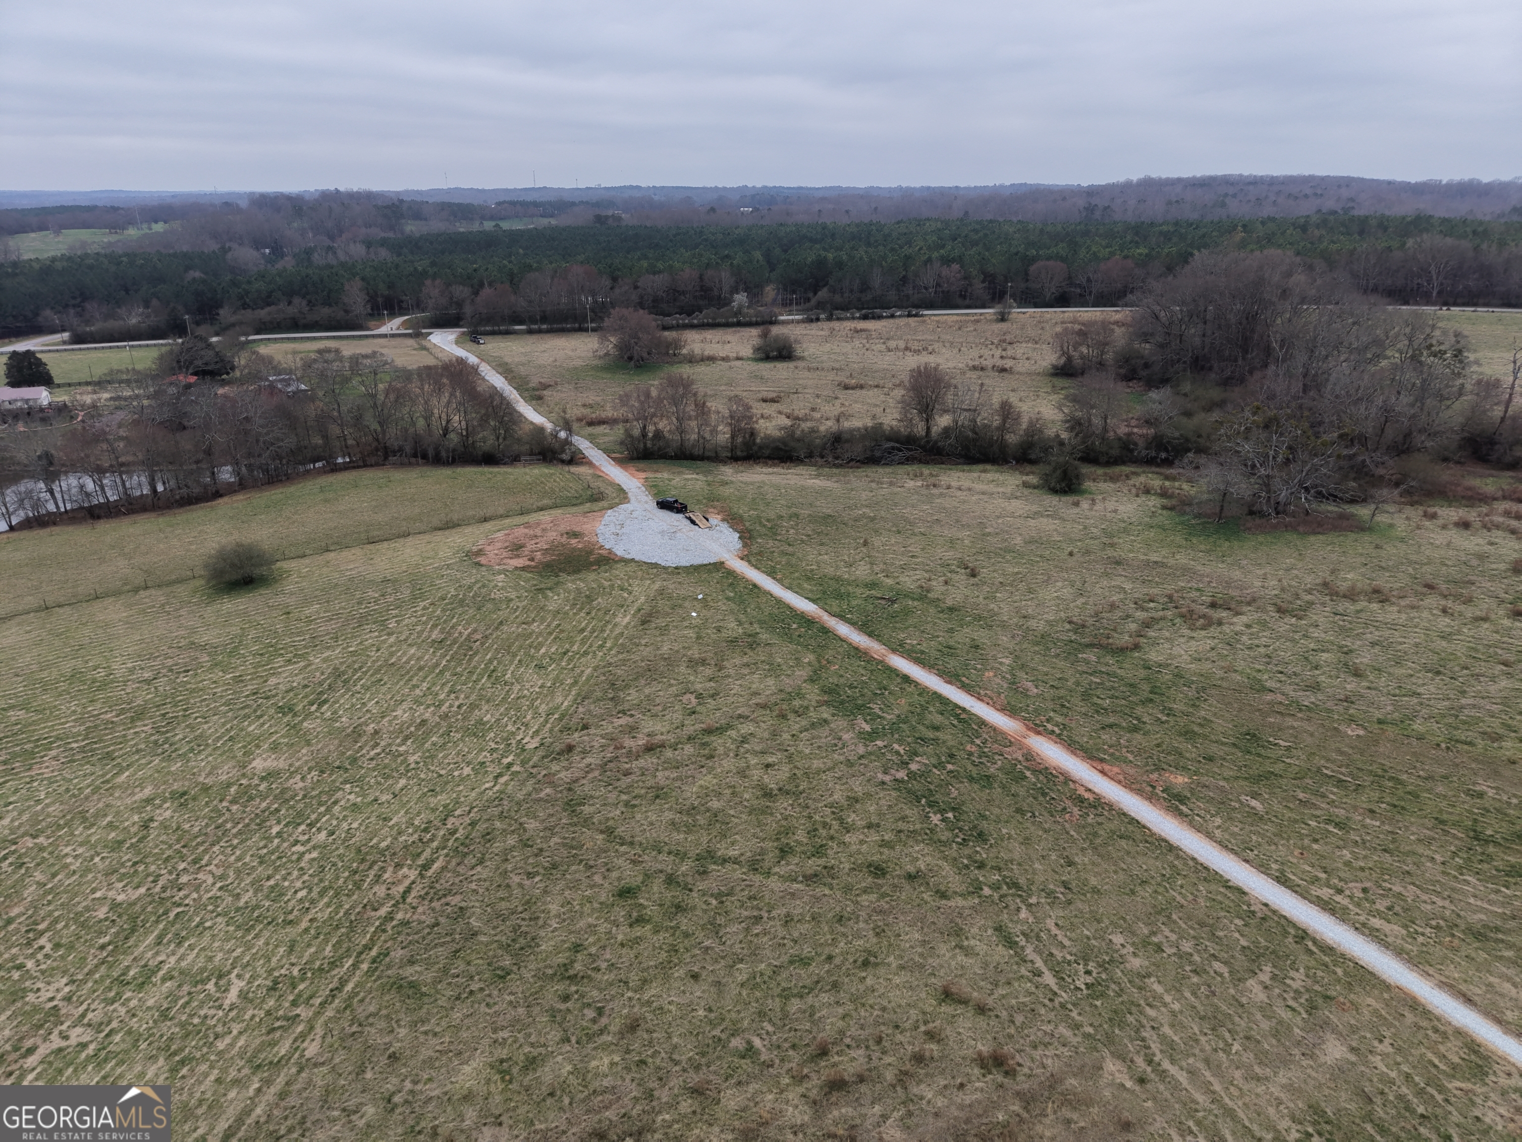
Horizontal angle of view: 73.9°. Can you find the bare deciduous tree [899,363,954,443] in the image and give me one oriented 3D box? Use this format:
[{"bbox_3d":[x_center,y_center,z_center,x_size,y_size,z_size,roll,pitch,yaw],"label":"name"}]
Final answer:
[{"bbox_3d":[36.020,-35.700,217.250,11.750,17.620,11.750,0,21,0],"label":"bare deciduous tree"}]

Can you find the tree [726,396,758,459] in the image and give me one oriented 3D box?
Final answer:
[{"bbox_3d":[-4.020,-29.980,211.270,6.710,13.370,6.710,0,21,0],"label":"tree"}]

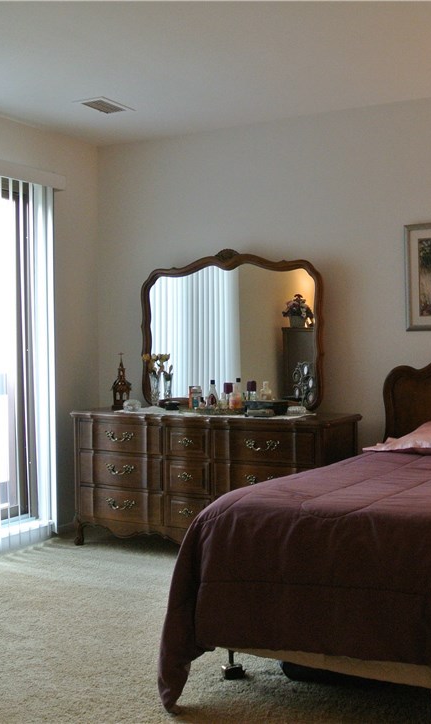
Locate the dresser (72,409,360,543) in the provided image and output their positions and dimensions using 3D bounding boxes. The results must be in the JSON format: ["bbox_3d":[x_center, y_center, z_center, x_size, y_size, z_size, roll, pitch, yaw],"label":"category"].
[{"bbox_3d":[-0.018,0.670,4.605,1.560,0.757,0.530,0,2,26],"label":"dresser"}]

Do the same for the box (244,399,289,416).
[{"bbox_3d":[0.276,0.248,4.401,0.180,0.084,0.150,0,2,26],"label":"box"}]

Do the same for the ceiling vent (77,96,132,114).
[{"bbox_3d":[-0.591,-1.377,4.397,0.190,0.020,0.300,1,2,31],"label":"ceiling vent"}]

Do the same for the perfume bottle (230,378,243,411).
[{"bbox_3d":[0.113,0.184,4.576,0.058,0.178,0.050,0,2,26],"label":"perfume bottle"}]

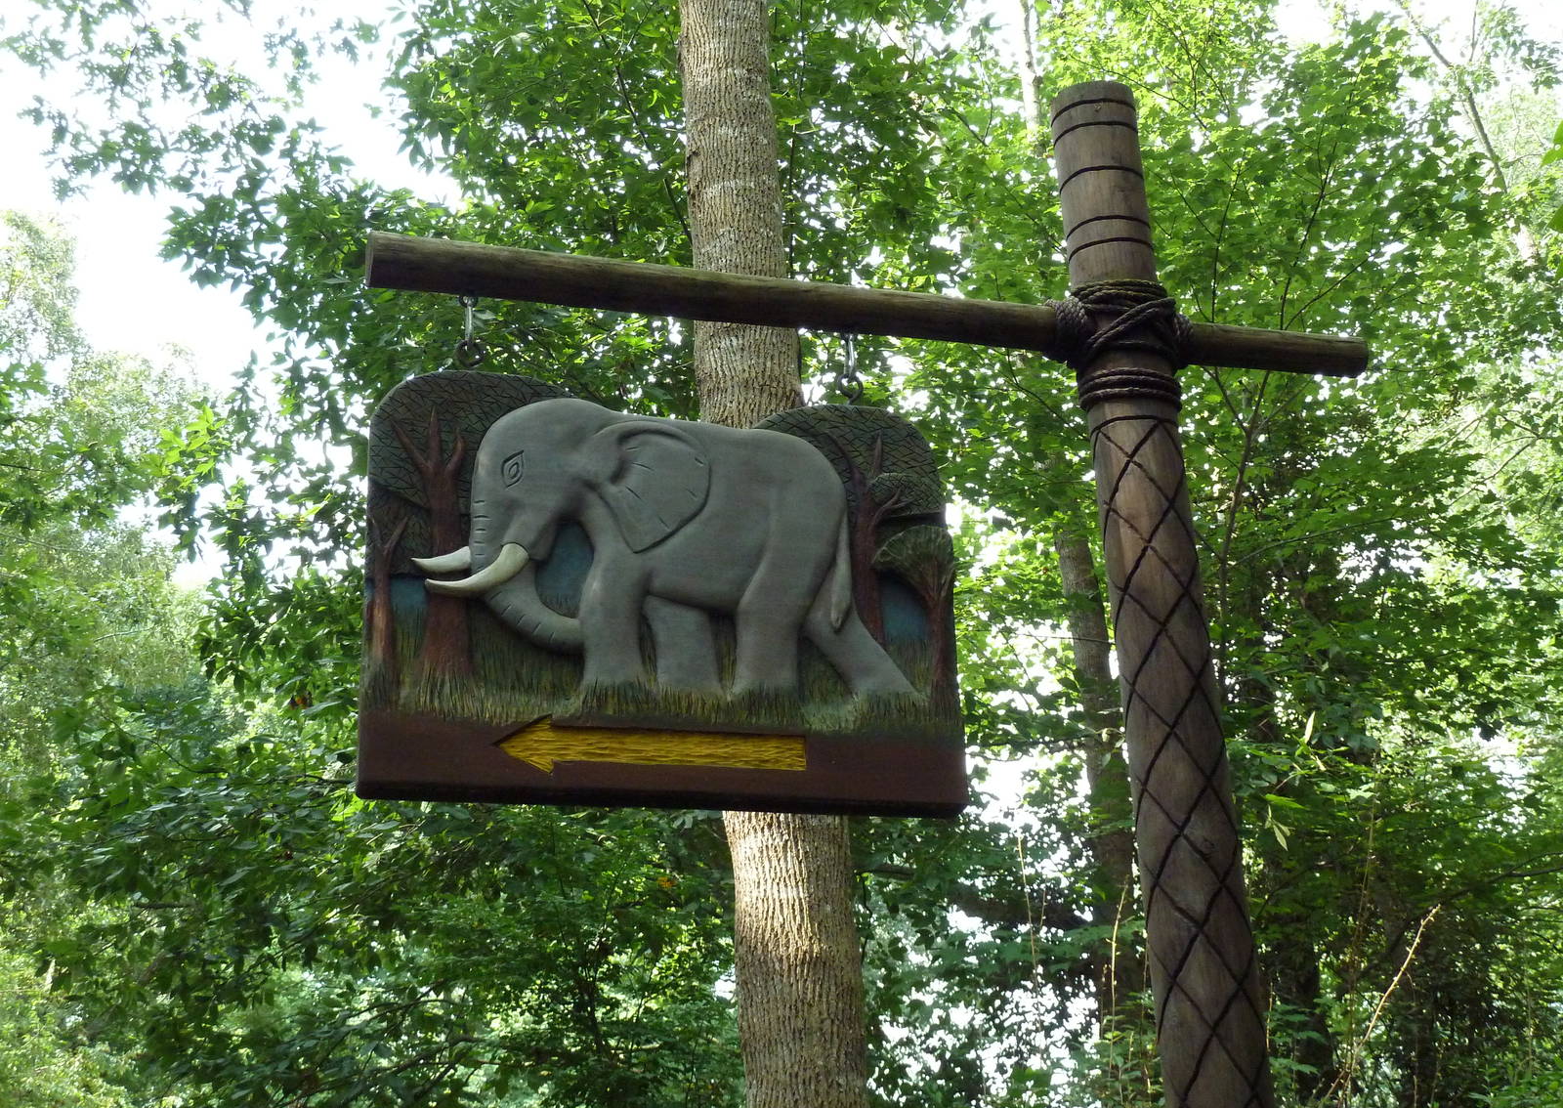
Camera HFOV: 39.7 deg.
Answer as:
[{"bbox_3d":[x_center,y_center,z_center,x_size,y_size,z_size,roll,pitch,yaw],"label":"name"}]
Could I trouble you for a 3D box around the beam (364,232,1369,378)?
[{"bbox_3d":[0.232,-0.455,4.106,2.004,0.093,0.093,3,-21,-18],"label":"beam"}]

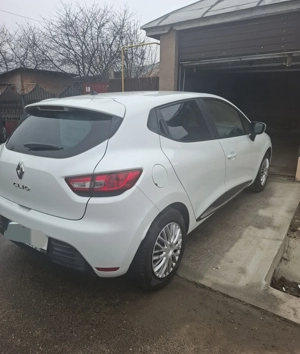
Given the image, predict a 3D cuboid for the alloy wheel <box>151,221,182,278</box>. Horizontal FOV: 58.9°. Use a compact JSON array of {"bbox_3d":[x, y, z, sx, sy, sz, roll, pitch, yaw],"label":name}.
[{"bbox_3d":[0.102,0.520,1.941,0.120,0.405,0.405,13,21,35],"label":"alloy wheel"}]

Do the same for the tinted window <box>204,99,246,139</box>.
[{"bbox_3d":[0.814,-0.609,2.770,0.070,0.400,0.920,-10,7,39],"label":"tinted window"}]

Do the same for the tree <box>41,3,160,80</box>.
[{"bbox_3d":[-2.226,-4.597,12.012,5.100,5.100,4.600,-2,16,-10],"label":"tree"}]

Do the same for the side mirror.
[{"bbox_3d":[1.254,-0.534,3.073,0.190,0.190,0.130,13,21,35],"label":"side mirror"}]

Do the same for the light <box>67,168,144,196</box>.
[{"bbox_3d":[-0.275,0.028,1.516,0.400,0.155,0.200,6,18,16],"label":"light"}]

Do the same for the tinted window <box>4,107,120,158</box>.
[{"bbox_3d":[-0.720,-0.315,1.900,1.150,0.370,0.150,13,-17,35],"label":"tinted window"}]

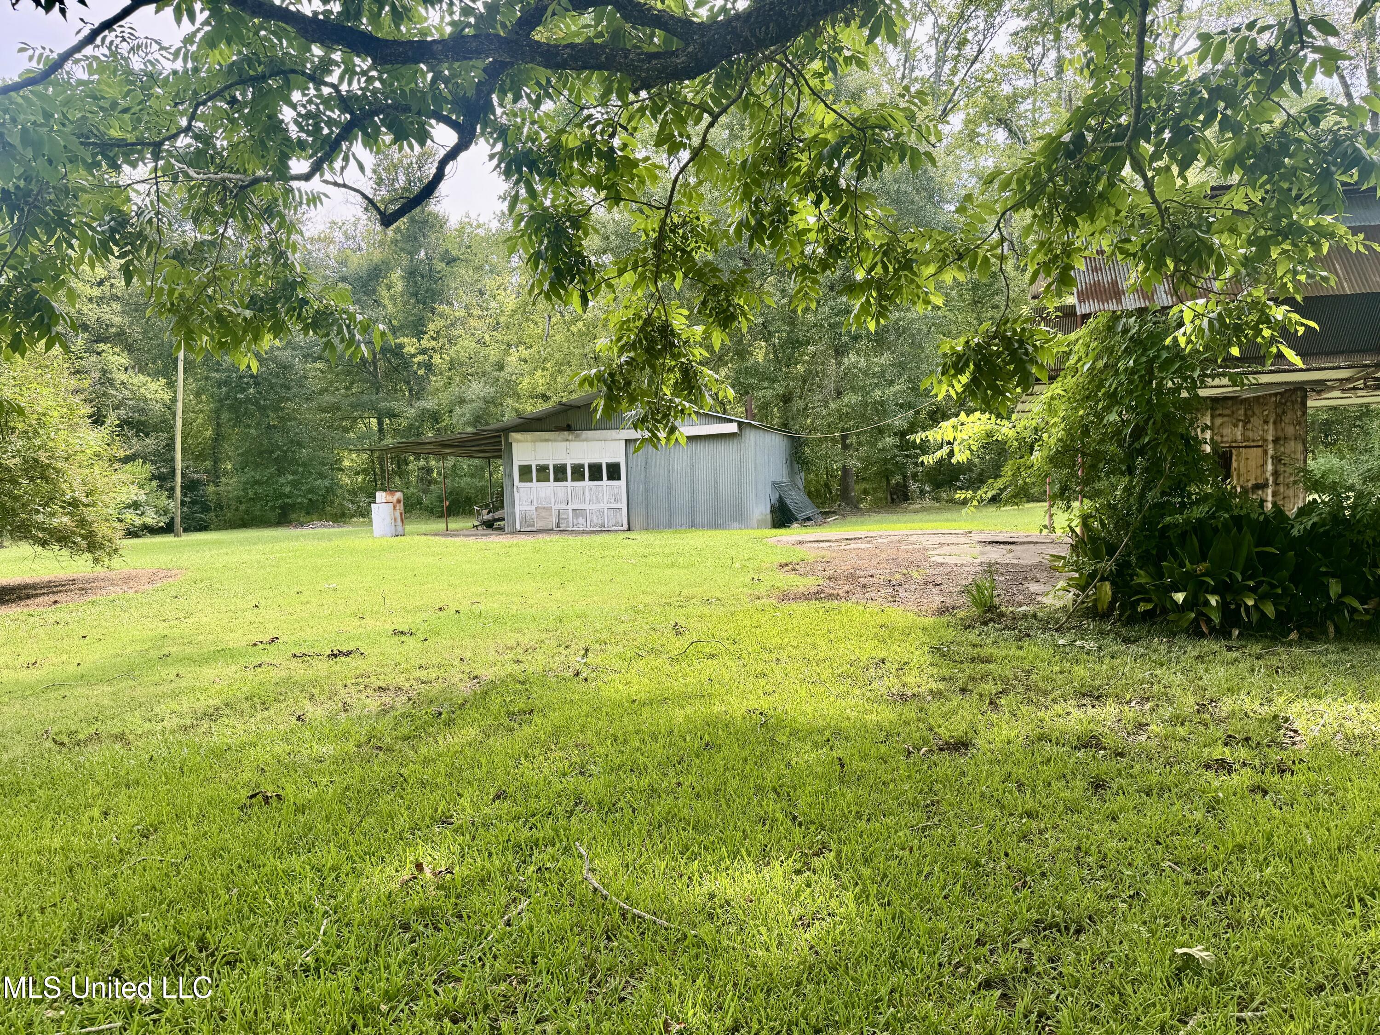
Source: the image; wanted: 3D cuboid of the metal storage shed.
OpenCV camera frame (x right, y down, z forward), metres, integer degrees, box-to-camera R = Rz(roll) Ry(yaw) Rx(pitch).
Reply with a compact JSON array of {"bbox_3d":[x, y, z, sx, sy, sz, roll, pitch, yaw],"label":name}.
[{"bbox_3d":[-2.352,-1.523,28.142,10.600,3.500,8.900,-1,2,16],"label":"metal storage shed"}]

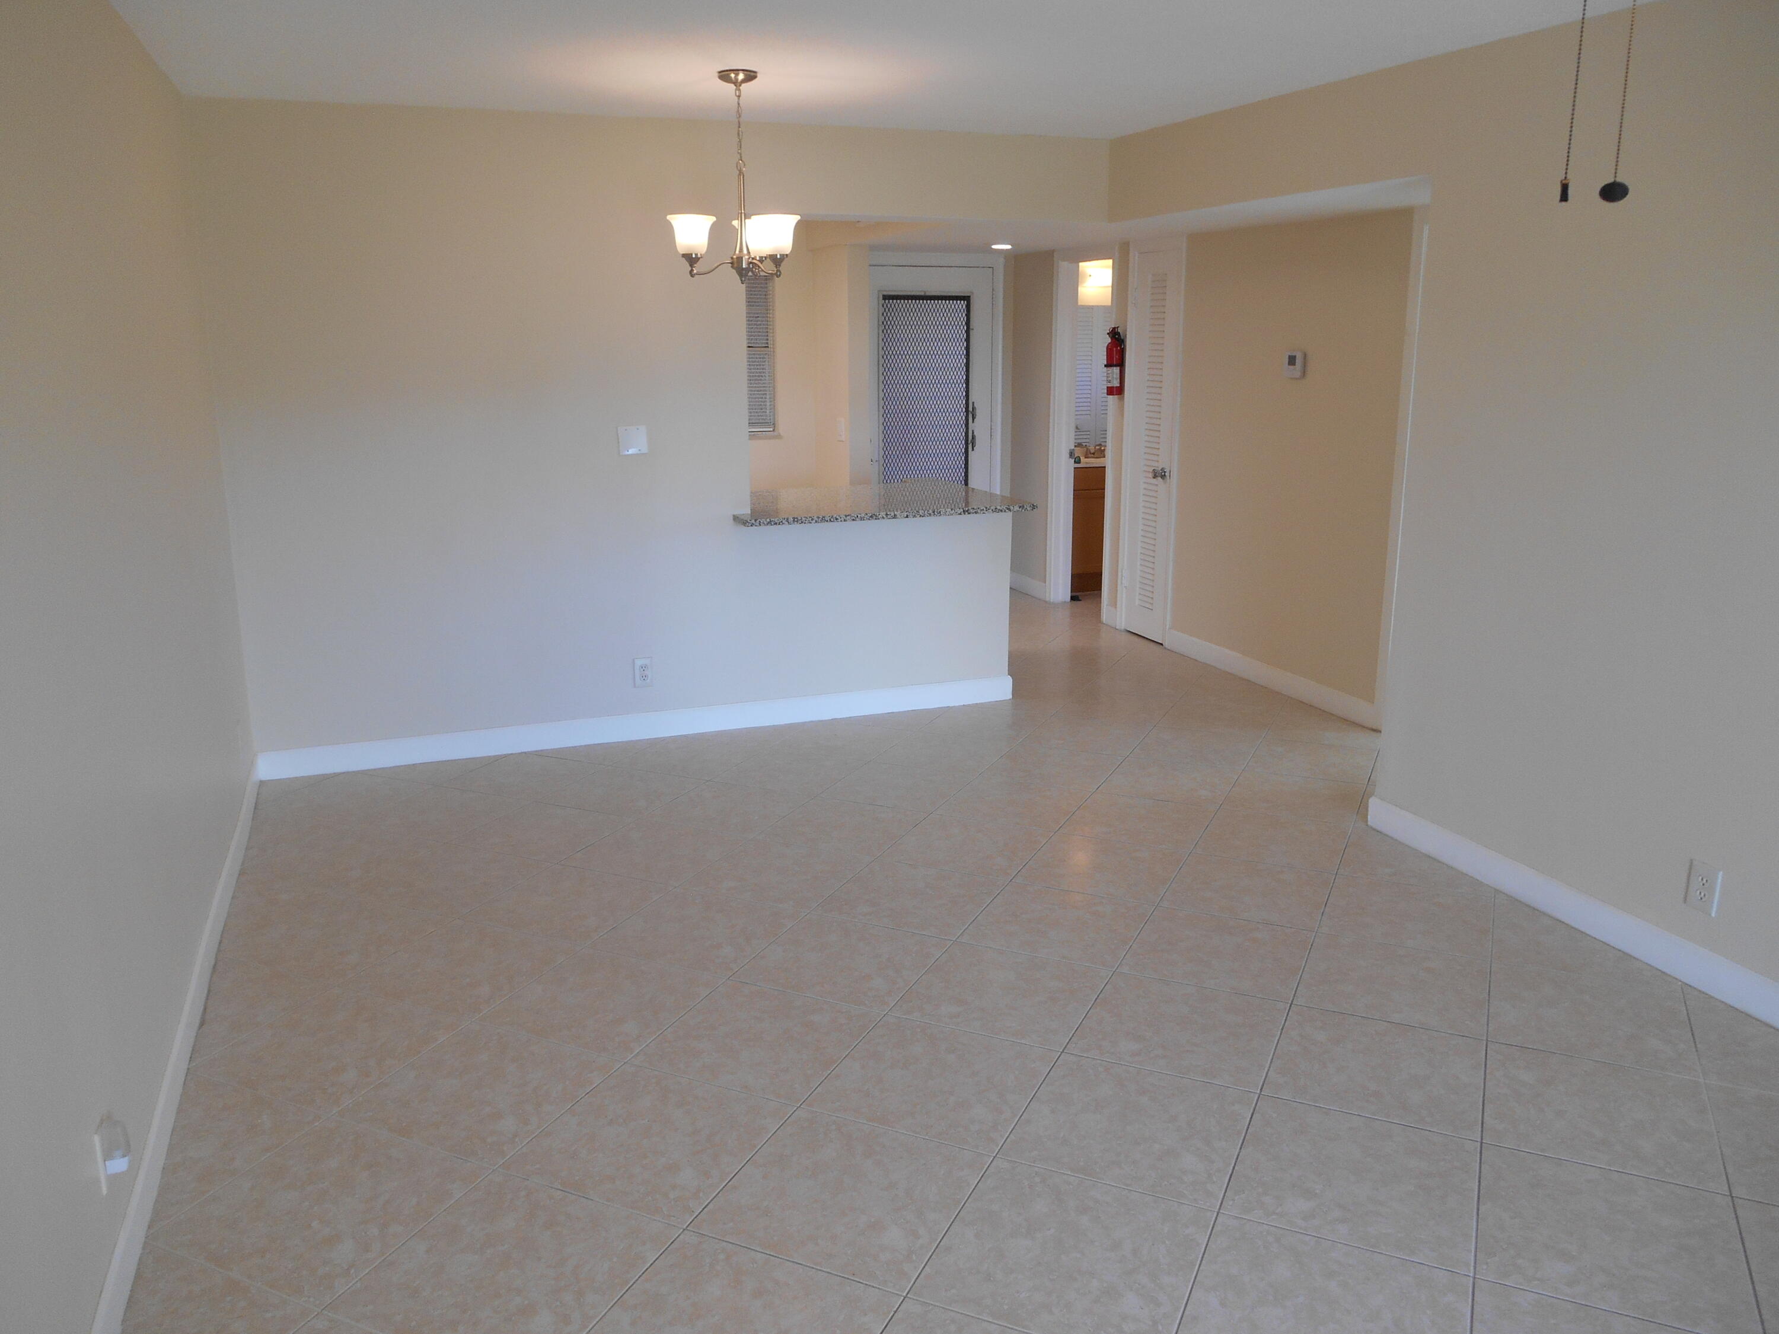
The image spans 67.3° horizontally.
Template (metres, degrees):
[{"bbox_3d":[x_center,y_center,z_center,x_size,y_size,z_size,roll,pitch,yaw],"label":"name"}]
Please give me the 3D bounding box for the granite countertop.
[{"bbox_3d":[-0.151,-0.747,6.045,1.315,0.033,1.100,-6,15,-20],"label":"granite countertop"}]

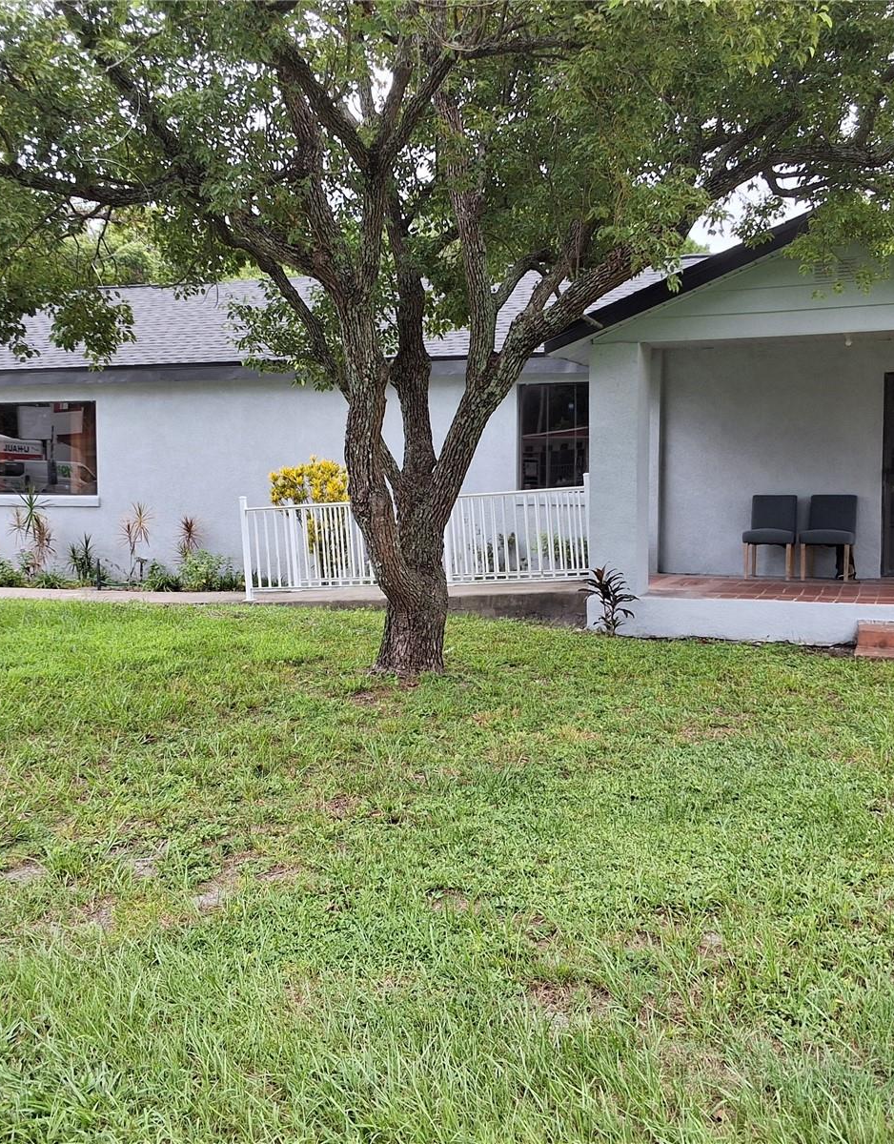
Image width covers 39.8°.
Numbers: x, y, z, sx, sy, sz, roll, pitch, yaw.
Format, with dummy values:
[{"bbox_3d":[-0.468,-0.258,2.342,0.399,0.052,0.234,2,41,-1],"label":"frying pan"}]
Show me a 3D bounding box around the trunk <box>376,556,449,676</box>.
[{"bbox_3d":[-0.243,0.285,8.480,0.490,0.810,0.460,0,4,0],"label":"trunk"}]

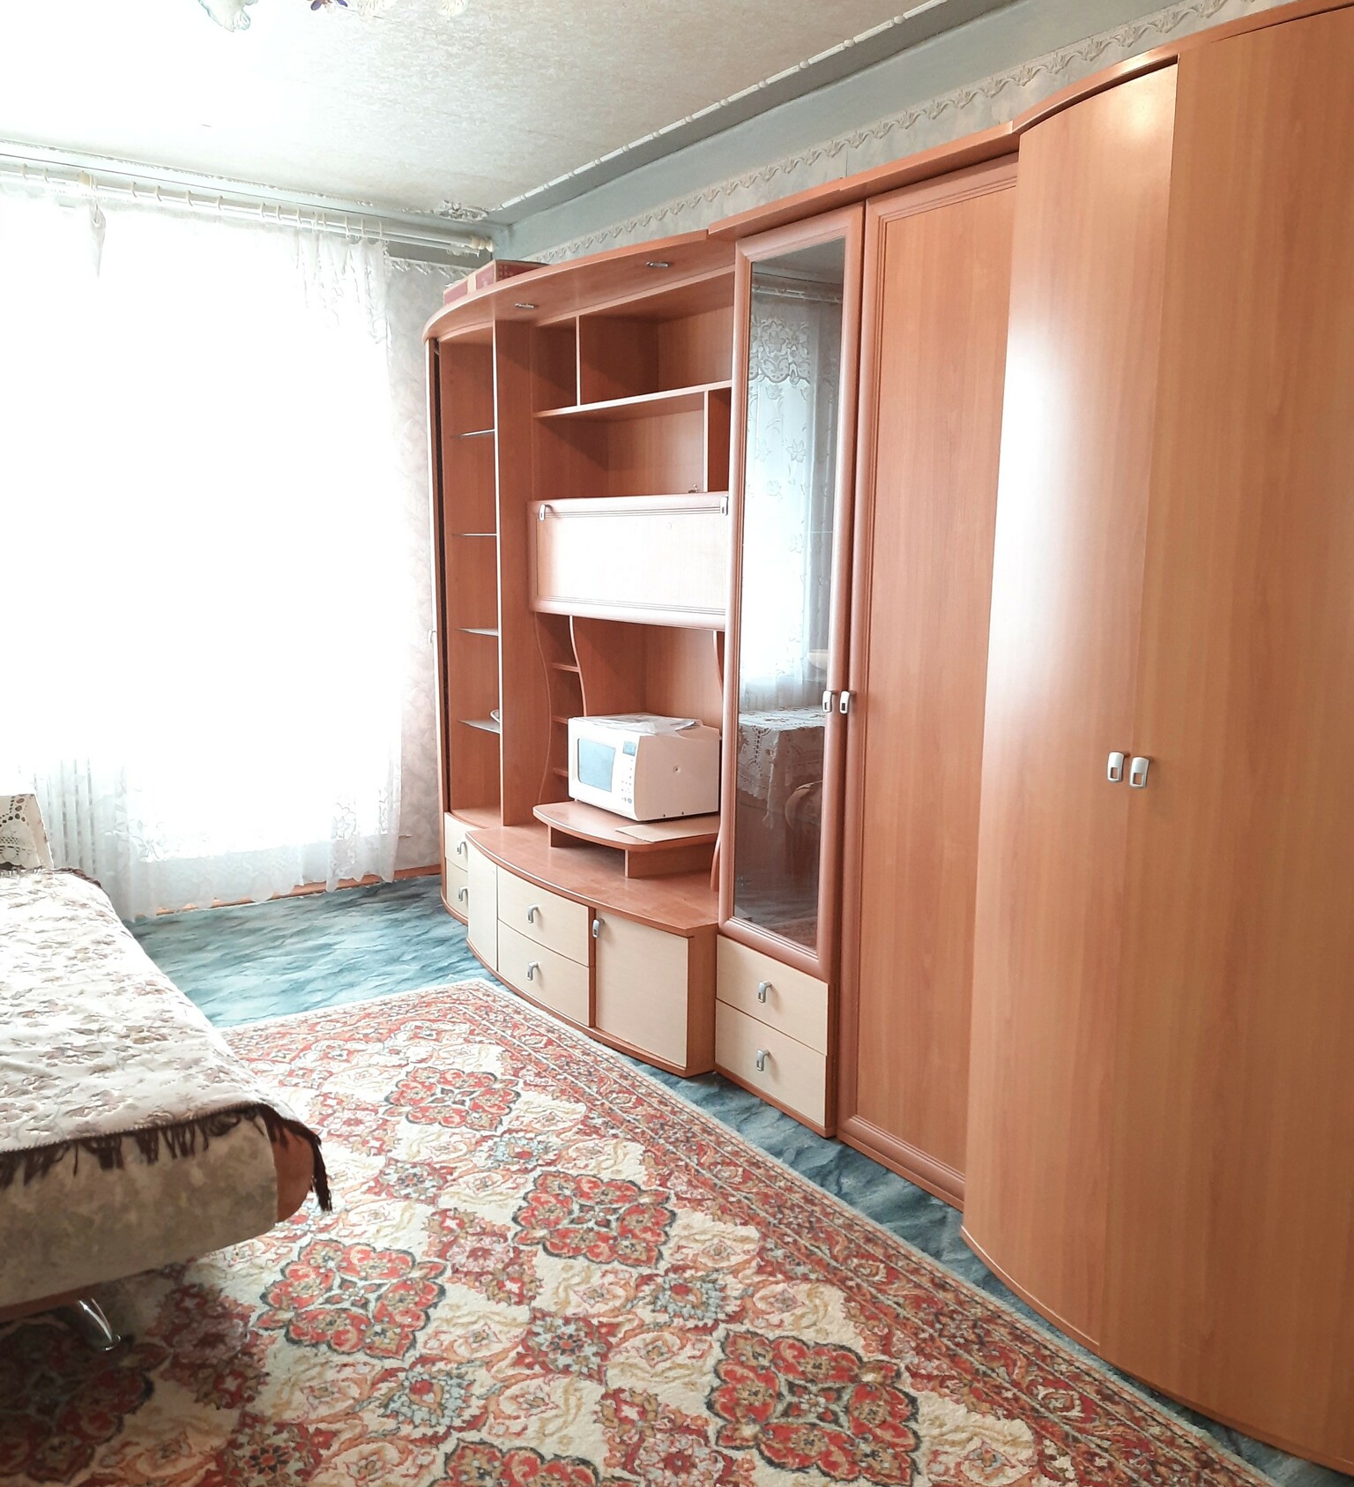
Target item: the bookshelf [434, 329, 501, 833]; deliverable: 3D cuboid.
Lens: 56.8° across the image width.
[{"bbox_3d":[-0.608,-0.576,4.598,0.425,1.726,0.480,-5,11,-34],"label":"bookshelf"}]

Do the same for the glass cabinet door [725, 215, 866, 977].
[{"bbox_3d":[0.264,-0.323,2.973,0.052,1.723,0.459,-5,11,-34],"label":"glass cabinet door"}]

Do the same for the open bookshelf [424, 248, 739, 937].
[{"bbox_3d":[-0.267,-0.512,4.009,0.582,1.733,1.870,-5,11,-34],"label":"open bookshelf"}]

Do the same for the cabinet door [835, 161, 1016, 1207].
[{"bbox_3d":[0.520,-0.083,2.616,0.030,2.077,0.425,-6,11,-34],"label":"cabinet door"}]

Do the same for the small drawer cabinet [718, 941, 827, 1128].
[{"bbox_3d":[0.419,0.695,3.256,0.449,0.359,0.456,-5,11,-34],"label":"small drawer cabinet"}]

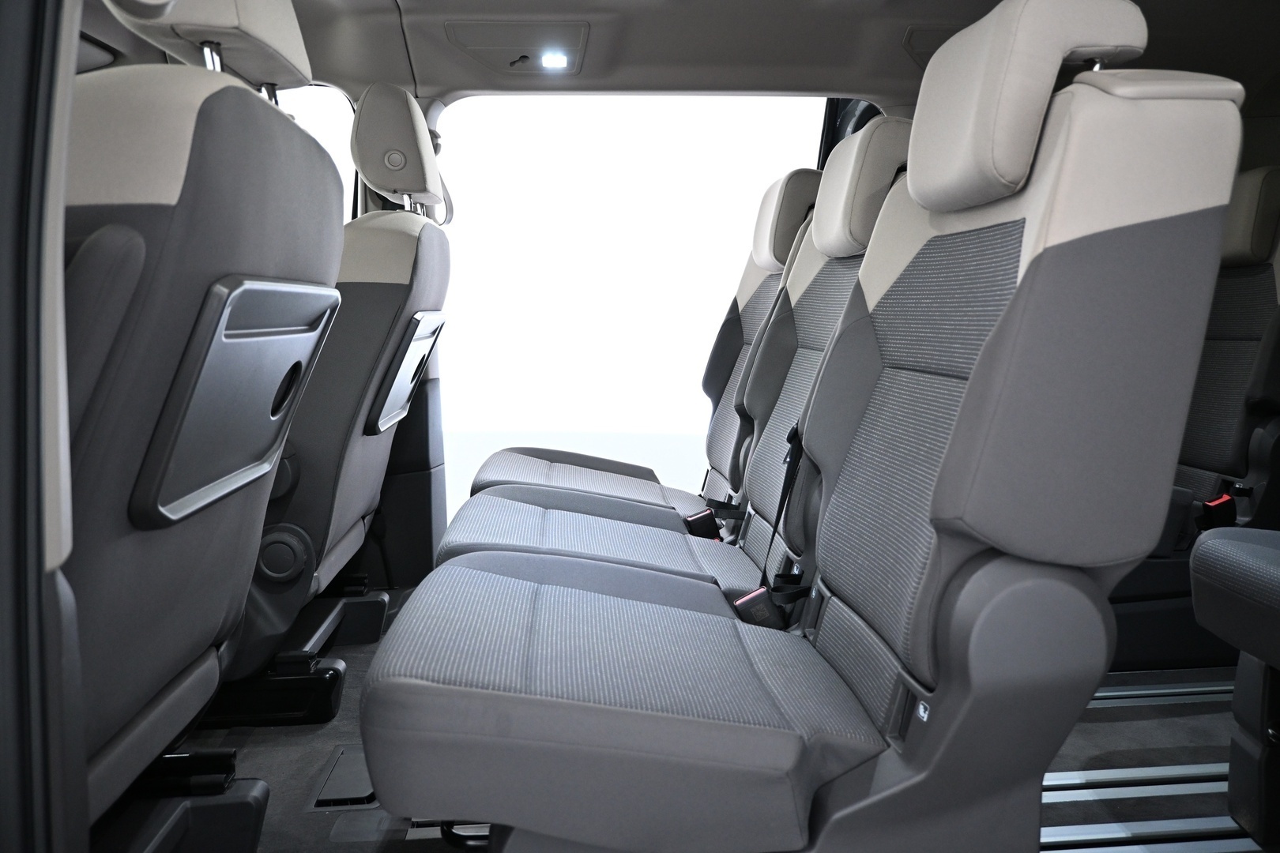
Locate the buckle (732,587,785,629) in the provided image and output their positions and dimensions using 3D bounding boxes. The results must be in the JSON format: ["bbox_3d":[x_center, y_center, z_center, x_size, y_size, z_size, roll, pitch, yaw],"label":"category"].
[{"bbox_3d":[0.161,0.255,1.202,0.047,0.066,0.024,-27,9,-1],"label":"buckle"}]

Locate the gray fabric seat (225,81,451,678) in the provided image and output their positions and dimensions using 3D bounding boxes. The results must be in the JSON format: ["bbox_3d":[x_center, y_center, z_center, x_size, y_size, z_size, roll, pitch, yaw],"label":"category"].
[{"bbox_3d":[-0.785,-0.078,1.728,0.810,1.143,0.531,-1,7,-5],"label":"gray fabric seat"}]

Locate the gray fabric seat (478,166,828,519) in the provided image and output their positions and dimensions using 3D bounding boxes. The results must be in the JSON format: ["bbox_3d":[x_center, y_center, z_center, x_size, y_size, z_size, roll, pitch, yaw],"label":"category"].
[{"bbox_3d":[0.046,-0.021,1.831,0.742,1.015,0.441,-1,7,-5],"label":"gray fabric seat"}]

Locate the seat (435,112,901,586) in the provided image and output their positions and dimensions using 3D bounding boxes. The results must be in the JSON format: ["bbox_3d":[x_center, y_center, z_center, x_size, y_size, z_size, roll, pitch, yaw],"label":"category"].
[{"bbox_3d":[0.082,0.035,1.390,0.742,1.015,0.441,-1,7,-5],"label":"seat"}]

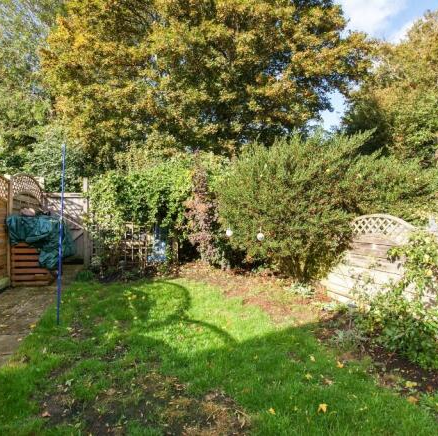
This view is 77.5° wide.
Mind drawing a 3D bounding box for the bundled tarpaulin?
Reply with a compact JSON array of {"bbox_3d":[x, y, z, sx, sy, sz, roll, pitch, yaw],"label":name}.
[{"bbox_3d":[-3.080,0.400,4.860,0.950,0.920,0.850,0,1,-20],"label":"bundled tarpaulin"}]

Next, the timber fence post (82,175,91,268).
[{"bbox_3d":[-3.040,0.100,6.250,0.105,2.030,0.105,0,1,-20],"label":"timber fence post"}]

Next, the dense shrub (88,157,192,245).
[{"bbox_3d":[-1.880,-0.410,6.400,2.250,1.950,1.300,0,1,-12],"label":"dense shrub"}]

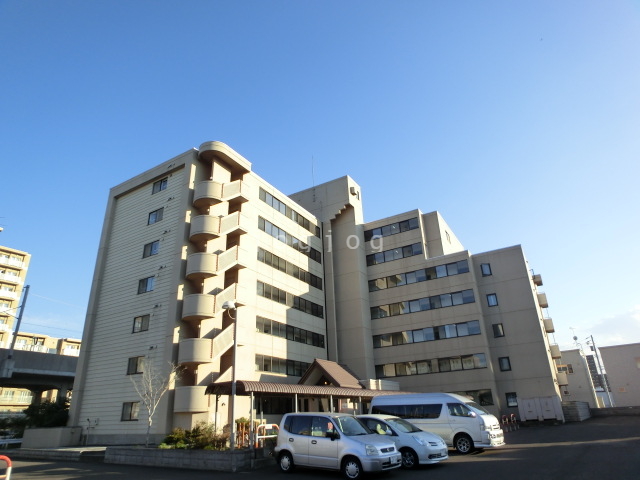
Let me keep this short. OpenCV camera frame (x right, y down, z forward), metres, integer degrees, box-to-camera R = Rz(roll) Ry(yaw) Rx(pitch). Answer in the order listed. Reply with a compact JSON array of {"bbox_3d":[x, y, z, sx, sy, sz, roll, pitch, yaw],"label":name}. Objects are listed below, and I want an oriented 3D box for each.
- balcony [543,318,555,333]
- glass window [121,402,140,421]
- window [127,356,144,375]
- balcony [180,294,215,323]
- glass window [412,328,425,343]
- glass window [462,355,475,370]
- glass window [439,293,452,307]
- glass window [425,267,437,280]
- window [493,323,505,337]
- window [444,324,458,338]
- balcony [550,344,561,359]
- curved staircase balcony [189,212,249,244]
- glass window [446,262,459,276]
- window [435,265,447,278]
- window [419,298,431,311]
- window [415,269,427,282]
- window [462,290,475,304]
[{"bbox_3d":[25.024,9.422,42.328,1.000,1.250,2.000,-15,-27,27],"label":"balcony"},{"bbox_3d":[-12.626,11.478,25.970,1.770,1.160,0.120,-16,-27,26],"label":"glass window"},{"bbox_3d":[-12.360,8.465,26.119,1.700,1.100,0.120,-15,-27,27],"label":"window"},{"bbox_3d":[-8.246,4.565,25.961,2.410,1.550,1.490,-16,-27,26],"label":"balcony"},{"bbox_3d":[9.312,9.079,36.648,1.030,1.200,0.120,-15,-27,27],"label":"glass window"},{"bbox_3d":[12.942,10.675,33.830,1.000,1.170,0.150,-15,-26,26],"label":"glass window"},{"bbox_3d":[11.928,5.677,36.387,1.030,1.200,0.120,-15,-27,27],"label":"glass window"},{"bbox_3d":[10.923,3.313,38.050,1.000,1.170,0.150,-15,-26,26],"label":"glass window"},{"bbox_3d":[16.590,8.415,36.017,0.840,1.220,0.120,-16,-27,26],"label":"window"},{"bbox_3d":[12.023,8.376,35.434,1.000,1.200,0.150,-16,-26,26],"label":"window"},{"bbox_3d":[26.088,12.363,42.979,0.900,1.300,1.600,-16,-26,26],"label":"balcony"},{"bbox_3d":[-7.839,-0.991,29.611,2.290,2.900,4.070,-16,-27,26],"label":"curved staircase balcony"},{"bbox_3d":[12.756,2.832,37.163,1.000,1.200,0.150,-16,-26,26],"label":"glass window"},{"bbox_3d":[11.839,3.095,37.624,1.000,1.200,0.150,-16,-26,26],"label":"window"},{"bbox_3d":[9.935,6.064,36.527,0.985,1.181,0.120,-15,-27,29],"label":"window"},{"bbox_3d":[9.852,3.515,37.658,0.965,1.169,0.120,-15,-27,29],"label":"window"},{"bbox_3d":[13.599,5.207,35.514,1.020,1.210,0.120,-15,-27,27],"label":"window"}]

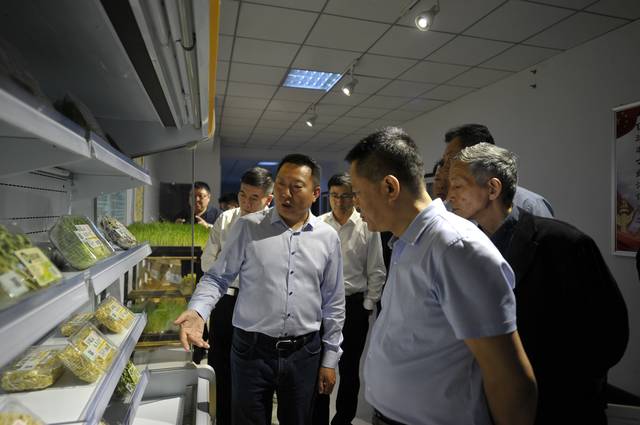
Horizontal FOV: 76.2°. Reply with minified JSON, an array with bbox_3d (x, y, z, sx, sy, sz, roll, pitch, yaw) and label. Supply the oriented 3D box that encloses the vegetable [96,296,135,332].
[{"bbox_3d":[-0.748,0.377,1.478,0.117,0.046,0.183,45,-11,-11],"label":"vegetable"}]

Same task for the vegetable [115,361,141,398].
[{"bbox_3d":[-0.737,0.629,1.525,0.055,0.120,0.180,-30,8,-14],"label":"vegetable"}]

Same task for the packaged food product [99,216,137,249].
[{"bbox_3d":[-0.720,0.079,1.443,0.036,0.117,0.183,-41,10,-12],"label":"packaged food product"}]

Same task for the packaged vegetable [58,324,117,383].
[{"bbox_3d":[-0.623,0.377,1.097,0.048,0.117,0.183,-44,11,-11],"label":"packaged vegetable"}]

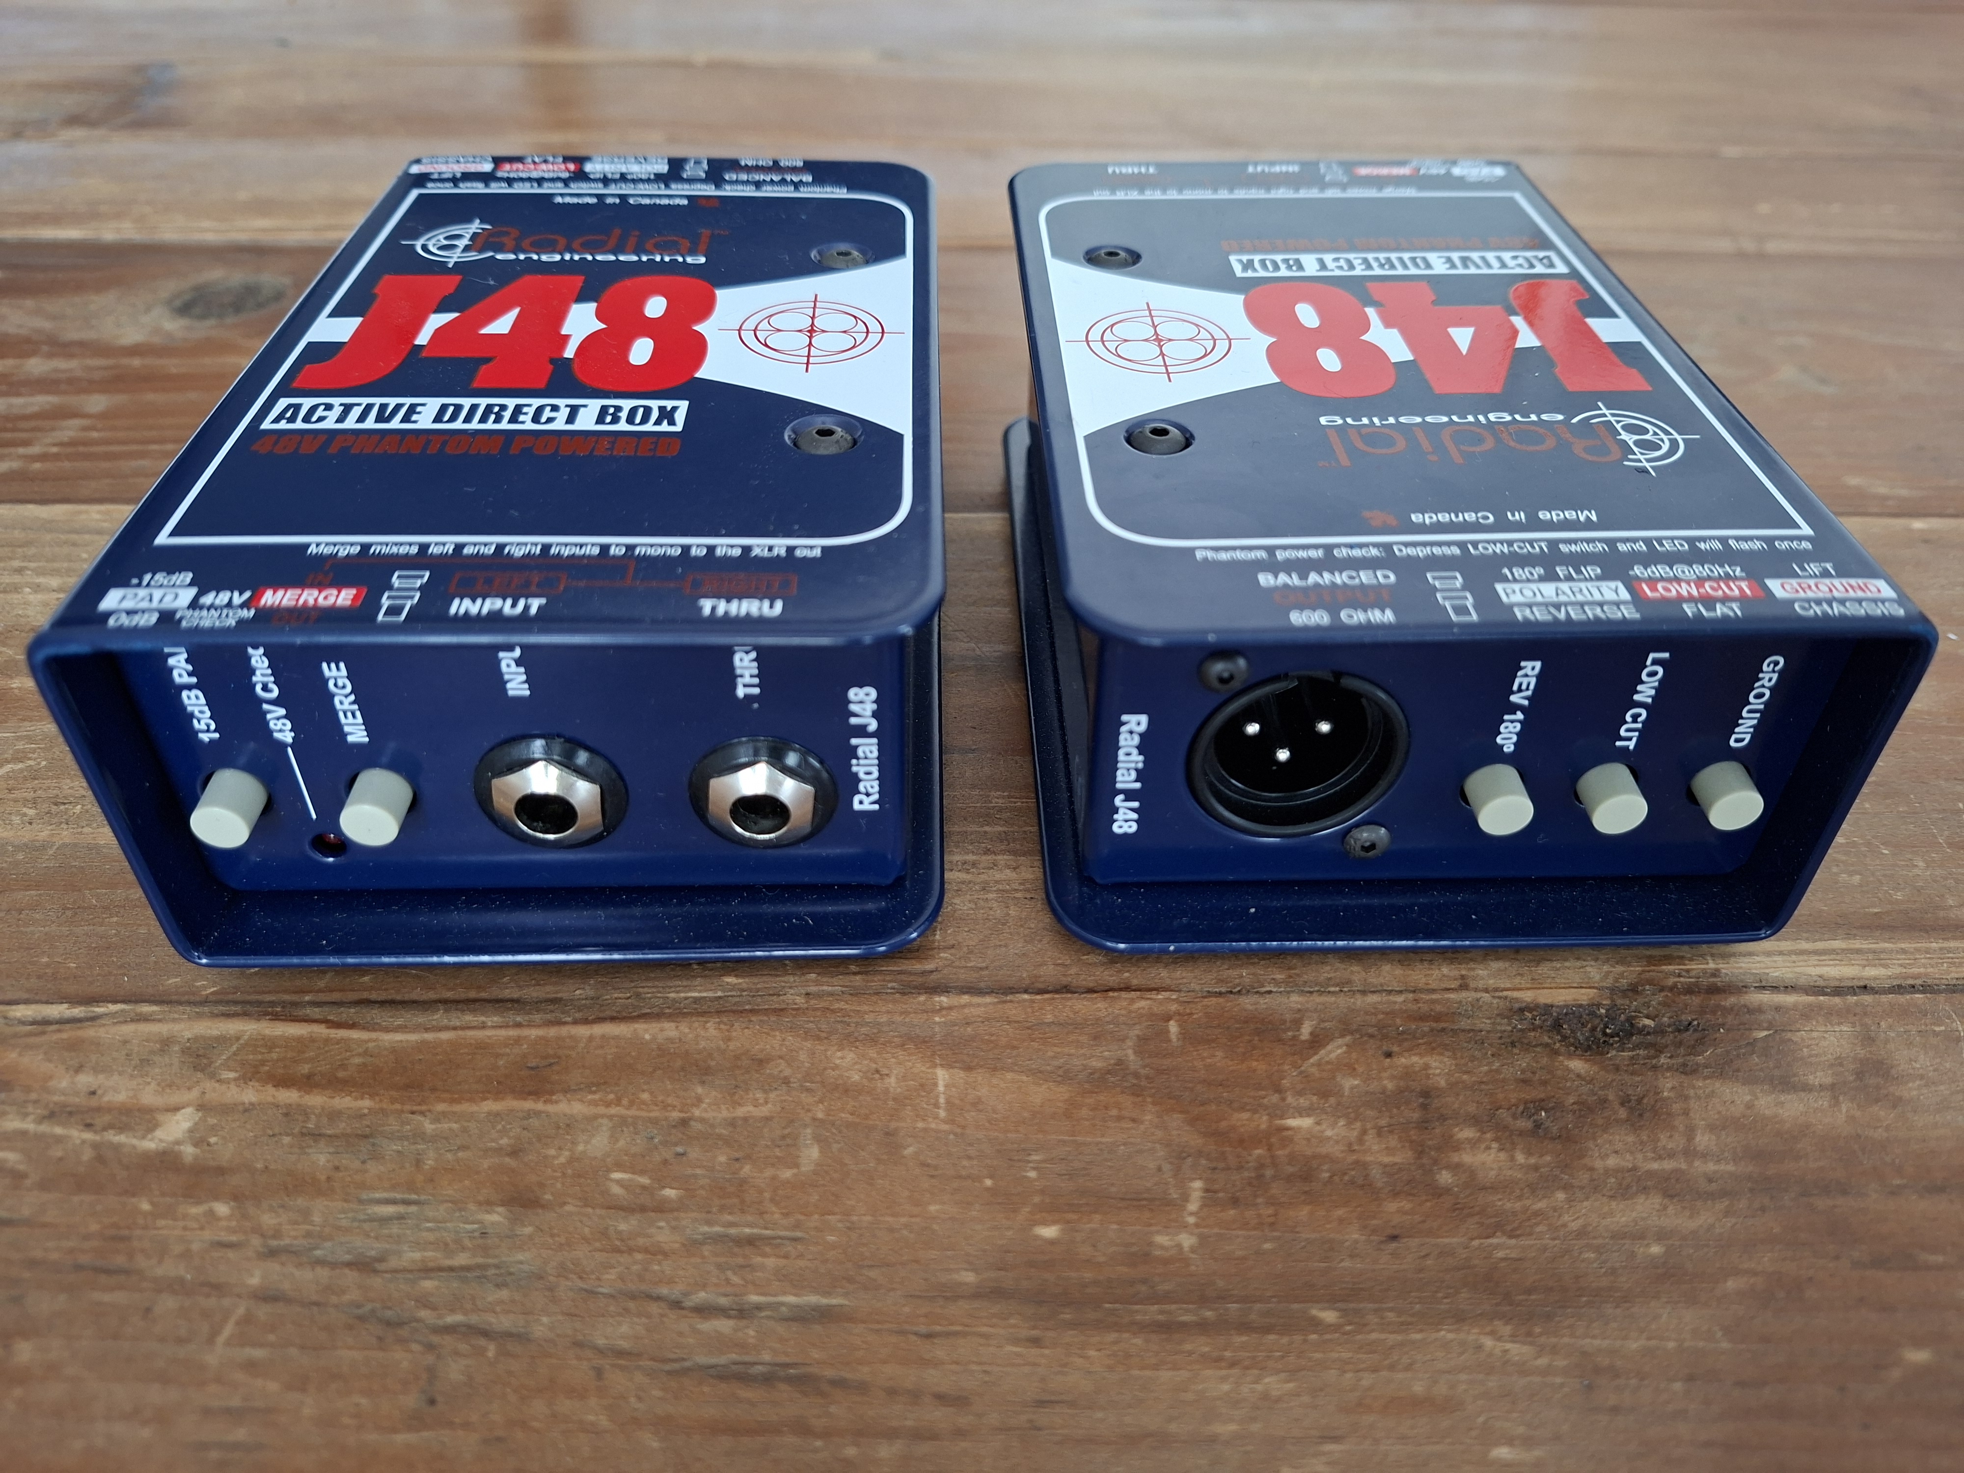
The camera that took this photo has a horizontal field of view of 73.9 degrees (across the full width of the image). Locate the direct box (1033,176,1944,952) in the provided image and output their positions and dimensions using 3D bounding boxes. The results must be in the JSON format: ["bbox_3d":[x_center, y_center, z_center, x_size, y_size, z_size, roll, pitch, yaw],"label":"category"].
[{"bbox_3d":[0.049,-0.035,0.185,0.085,0.048,0.126,-1,43,-1],"label":"direct box"}]

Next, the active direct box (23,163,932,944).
[{"bbox_3d":[-0.049,-0.034,0.181,0.085,0.048,0.126,-1,43,-1],"label":"active direct box"}]

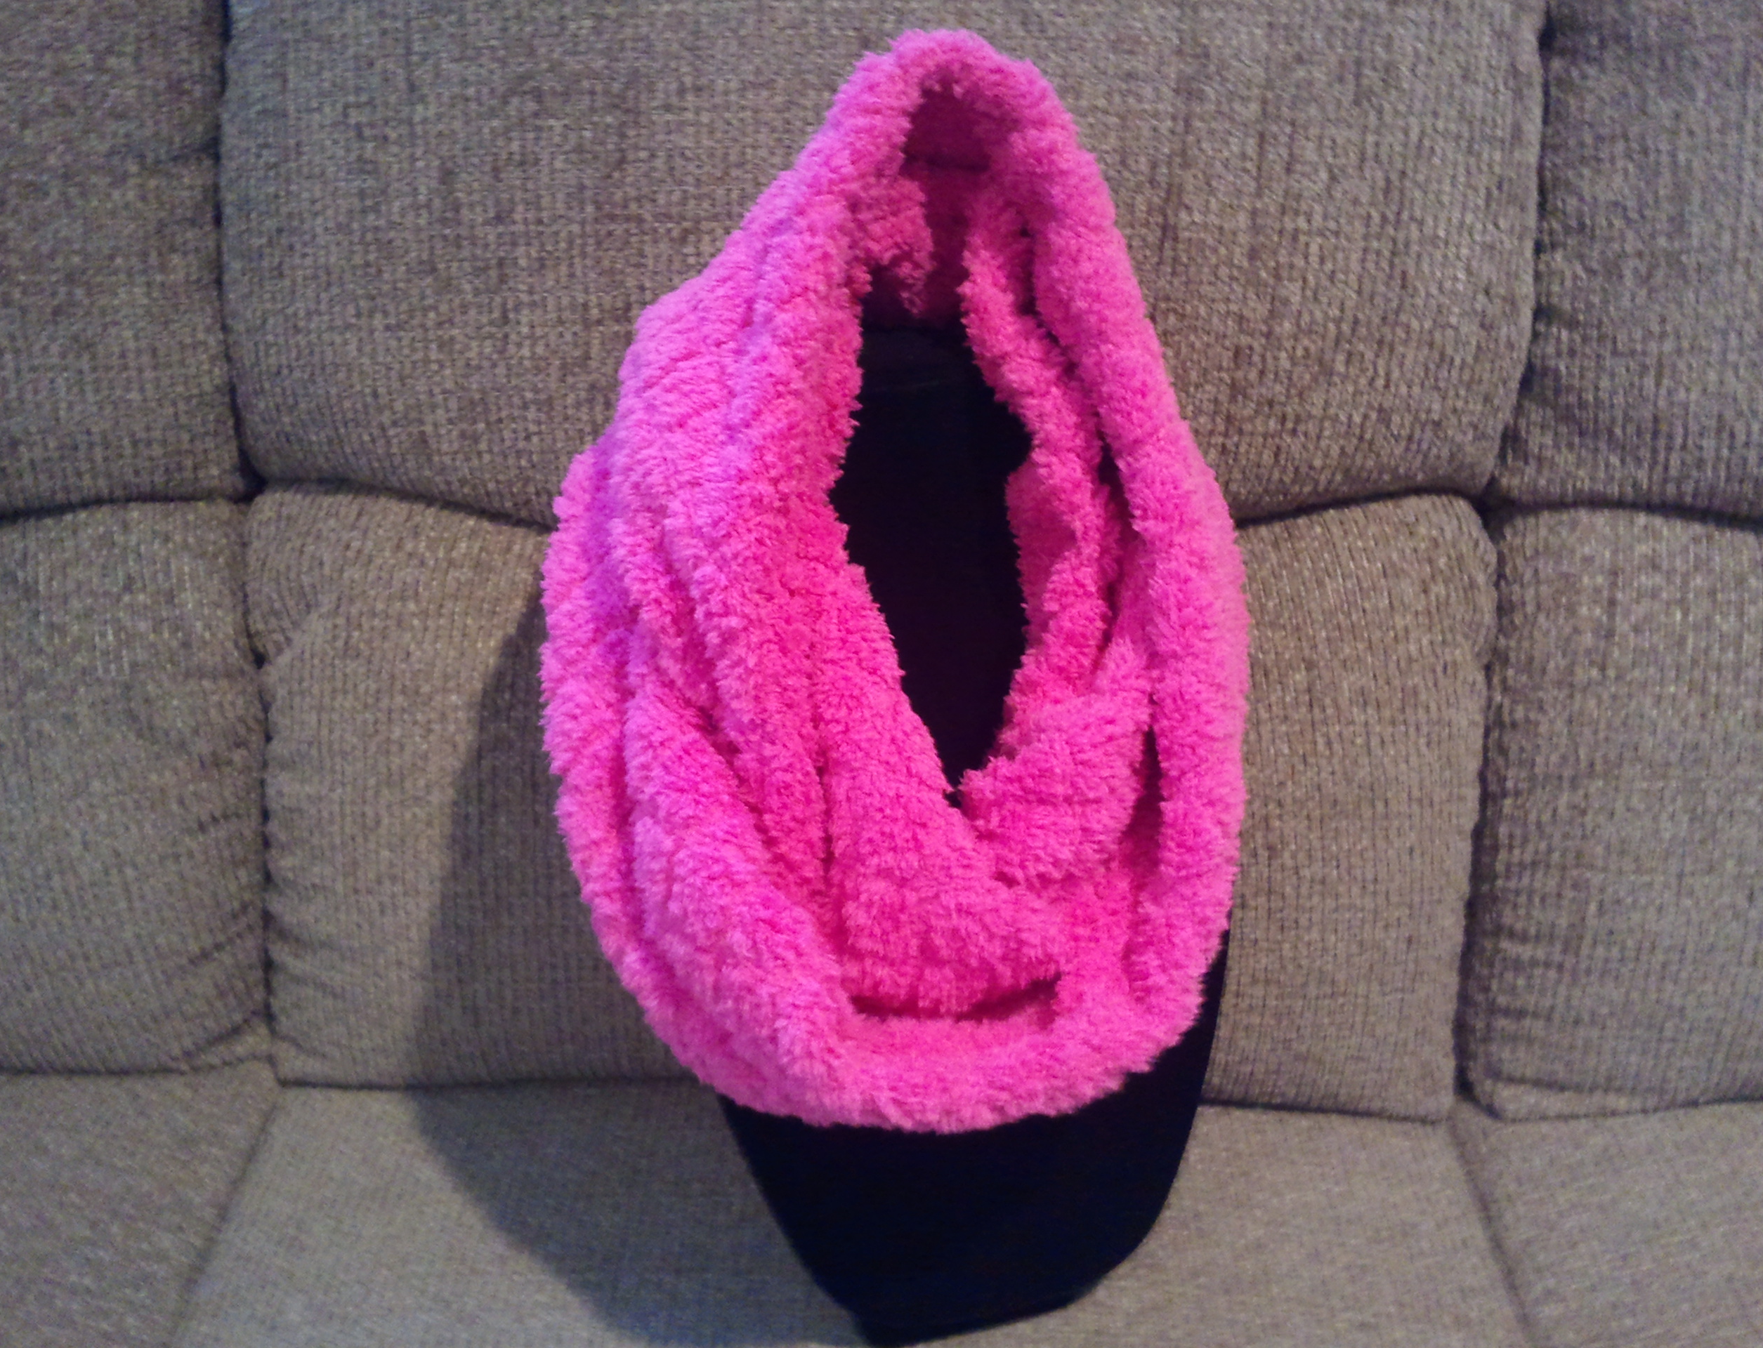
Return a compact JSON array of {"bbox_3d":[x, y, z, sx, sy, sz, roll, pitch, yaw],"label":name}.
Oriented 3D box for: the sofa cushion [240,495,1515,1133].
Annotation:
[{"bbox_3d":[-0.003,0.058,0.895,0.590,0.310,0.160,1,11,2],"label":"sofa cushion"}]

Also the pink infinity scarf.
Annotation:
[{"bbox_3d":[0.005,-0.035,0.675,0.260,0.400,0.190,-1,16,-3],"label":"pink infinity scarf"}]

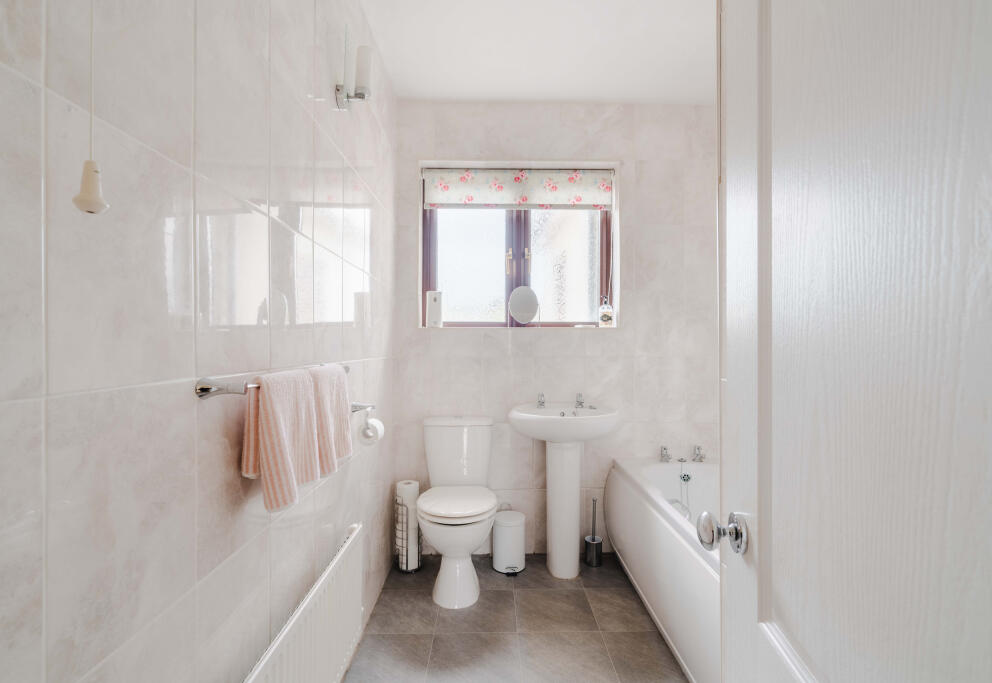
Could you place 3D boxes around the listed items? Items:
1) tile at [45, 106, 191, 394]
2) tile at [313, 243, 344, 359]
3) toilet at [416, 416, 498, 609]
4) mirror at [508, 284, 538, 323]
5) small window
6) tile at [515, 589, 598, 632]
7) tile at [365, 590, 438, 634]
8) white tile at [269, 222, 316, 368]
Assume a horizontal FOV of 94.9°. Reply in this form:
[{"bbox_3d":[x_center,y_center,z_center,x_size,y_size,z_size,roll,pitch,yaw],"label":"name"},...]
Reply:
[{"bbox_3d":[-0.525,-0.113,0.655,0.010,0.356,0.264,0,0,0],"label":"tile"},{"bbox_3d":[-0.548,-0.111,1.500,0.010,0.360,0.275,0,0,-1],"label":"tile"},{"bbox_3d":[-0.183,0.783,2.187,0.370,0.775,0.620,0,0,-1],"label":"toilet"},{"bbox_3d":[0.155,-0.206,2.540,0.170,0.220,0.040,0,0,-1],"label":"mirror"},{"bbox_3d":[0.123,-0.537,2.600,1.100,0.915,0.100,0,0,-1],"label":"small window"},{"bbox_3d":[0.249,1.153,1.948,0.327,0.010,0.317,0,0,0],"label":"tile"},{"bbox_3d":[-0.390,1.173,1.985,0.285,0.010,0.325,0,0,-1],"label":"tile"},{"bbox_3d":[-0.529,-0.110,1.182,0.010,0.356,0.264,0,0,0],"label":"white tile"}]

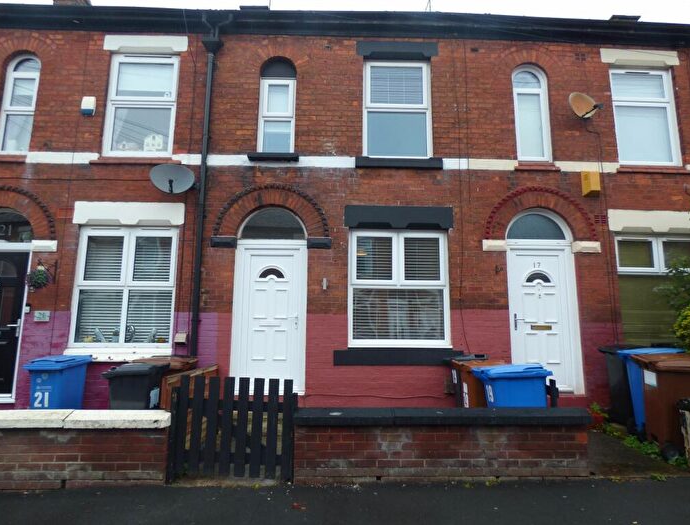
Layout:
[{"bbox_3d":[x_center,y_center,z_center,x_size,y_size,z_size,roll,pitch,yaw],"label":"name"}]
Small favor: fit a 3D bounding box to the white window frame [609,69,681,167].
[{"bbox_3d":[4.529,-2.195,6.126,0.952,1.548,0.120,1,-9,-2],"label":"white window frame"}]

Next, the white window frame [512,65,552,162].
[{"bbox_3d":[2.817,-2.262,6.145,0.561,1.576,0.080,1,-9,-2],"label":"white window frame"}]

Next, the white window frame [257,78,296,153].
[{"bbox_3d":[-0.991,-2.155,5.965,0.529,1.159,0.120,1,-9,-2],"label":"white window frame"}]

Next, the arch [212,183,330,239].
[{"bbox_3d":[-1.012,-0.723,5.651,1.598,0.782,0.130,1,-9,-2],"label":"arch"}]

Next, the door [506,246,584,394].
[{"bbox_3d":[2.760,0.772,5.711,0.980,2.094,0.100,1,-9,-2],"label":"door"}]

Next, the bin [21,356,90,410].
[{"bbox_3d":[-3.401,1.669,4.727,0.470,1.070,0.560,0,-9,4],"label":"bin"}]

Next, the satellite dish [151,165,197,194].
[{"bbox_3d":[-2.261,-1.136,5.293,0.560,0.480,0.370,3,-9,-17],"label":"satellite dish"}]

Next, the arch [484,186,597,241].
[{"bbox_3d":[2.774,-0.698,5.784,1.612,0.801,0.130,1,-9,-2],"label":"arch"}]

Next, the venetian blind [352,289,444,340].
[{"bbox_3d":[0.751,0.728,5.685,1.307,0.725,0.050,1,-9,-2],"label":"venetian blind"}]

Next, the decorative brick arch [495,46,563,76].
[{"bbox_3d":[2.796,-3.034,6.149,1.004,0.488,0.120,1,-9,-2],"label":"decorative brick arch"}]

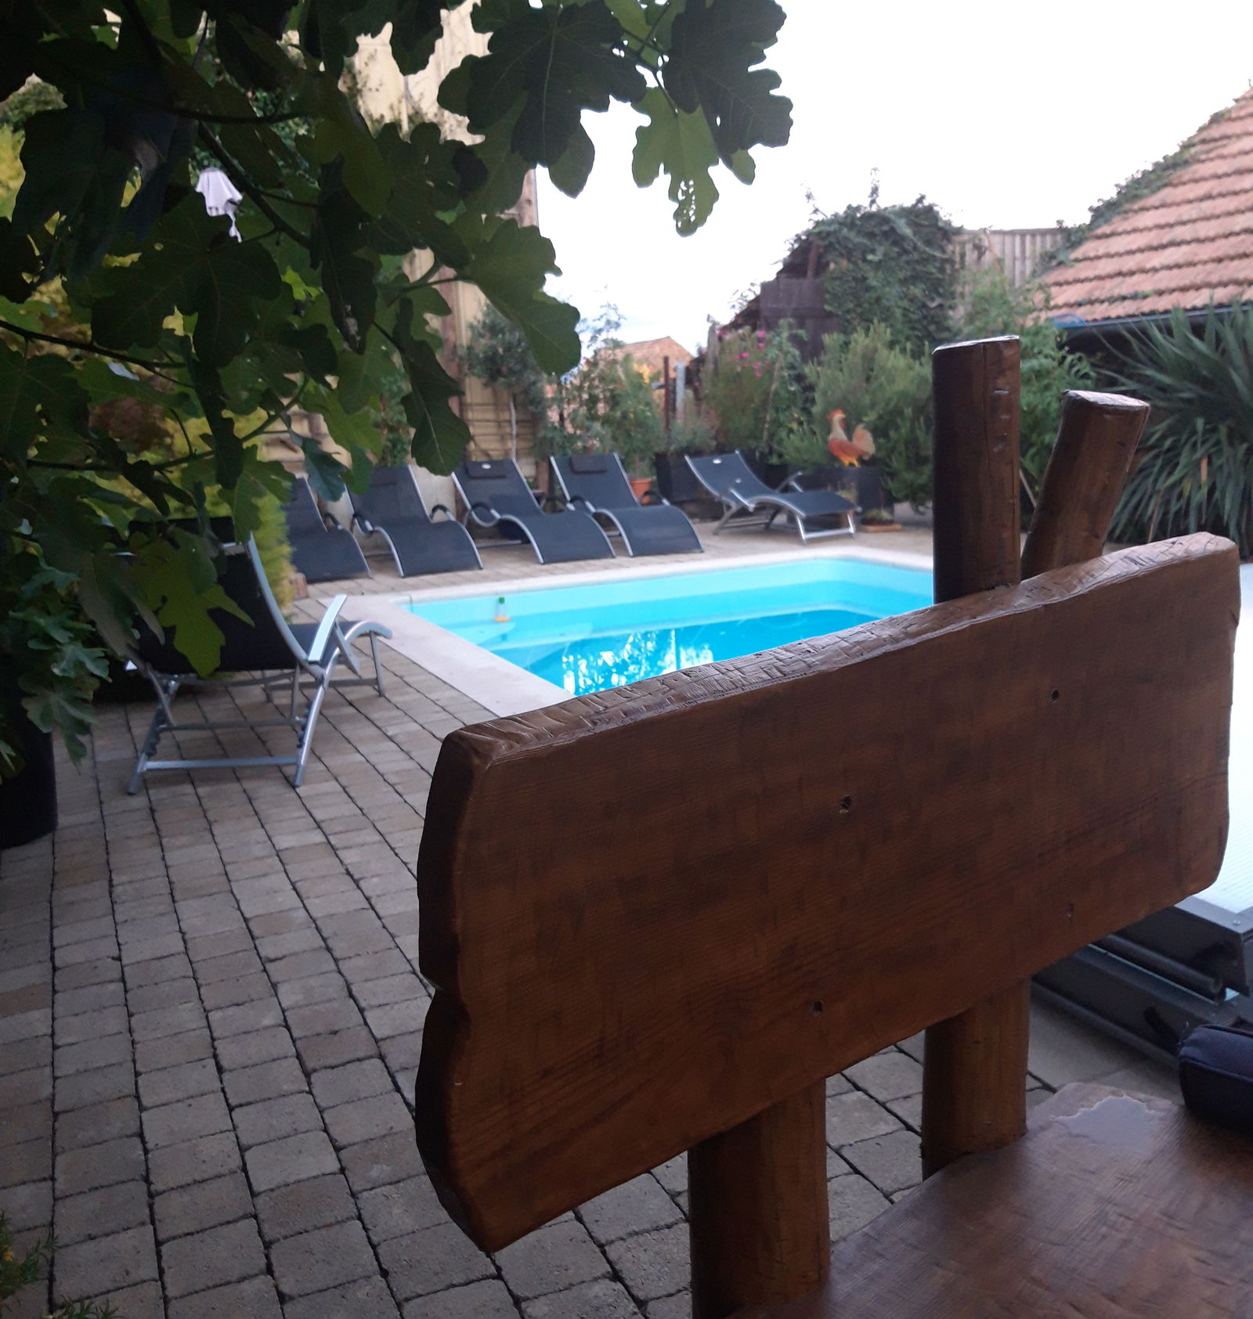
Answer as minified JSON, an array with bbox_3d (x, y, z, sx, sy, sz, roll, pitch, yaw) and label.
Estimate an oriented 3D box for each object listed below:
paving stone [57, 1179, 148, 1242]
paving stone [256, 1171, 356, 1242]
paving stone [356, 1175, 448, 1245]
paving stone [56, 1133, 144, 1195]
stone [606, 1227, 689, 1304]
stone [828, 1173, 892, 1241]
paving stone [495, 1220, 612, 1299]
[{"bbox_3d":[-0.821,0.897,1.979,0.139,0.060,0.135,-7,12,-23],"label":"paving stone"},{"bbox_3d":[-0.500,0.886,1.973,0.136,0.055,0.128,-7,13,-21],"label":"paving stone"},{"bbox_3d":[-0.334,0.880,1.967,0.140,0.055,0.133,-7,13,-21],"label":"paving stone"},{"bbox_3d":[-0.878,0.875,2.103,0.138,0.060,0.138,-7,12,-23],"label":"paving stone"},{"bbox_3d":[0.057,0.895,1.816,0.140,0.055,0.133,-7,13,-21],"label":"stone"},{"bbox_3d":[0.329,0.867,1.927,0.140,0.060,0.133,-7,12,-23],"label":"stone"},{"bbox_3d":[-0.104,0.860,1.752,0.135,0.050,0.132,-6,12,-23],"label":"paving stone"}]

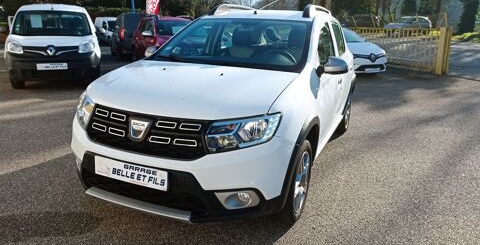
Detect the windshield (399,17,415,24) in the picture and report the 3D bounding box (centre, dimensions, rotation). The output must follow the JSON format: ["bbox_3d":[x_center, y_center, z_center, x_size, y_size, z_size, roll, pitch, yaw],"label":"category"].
[{"bbox_3d":[12.019,-7.341,28.000,0.850,0.160,1.380,-33,25,-12],"label":"windshield"}]

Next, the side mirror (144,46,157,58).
[{"bbox_3d":[-0.881,-0.692,3.755,0.230,0.155,0.170,8,16,22],"label":"side mirror"}]

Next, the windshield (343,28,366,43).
[{"bbox_3d":[3.018,-2.604,11.458,1.360,0.160,0.880,-3,43,-21],"label":"windshield"}]

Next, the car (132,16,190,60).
[{"bbox_3d":[-1.950,-2.340,11.550,1.790,1.620,4.180,-7,16,-25],"label":"car"}]

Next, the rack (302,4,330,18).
[{"bbox_3d":[0.840,-1.165,4.105,0.070,0.125,1.400,8,16,22],"label":"rack"}]

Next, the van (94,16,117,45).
[{"bbox_3d":[-7.500,-5.450,23.600,1.800,1.800,4.200,-9,17,-31],"label":"van"}]

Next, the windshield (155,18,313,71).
[{"bbox_3d":[-0.046,-0.726,3.441,1.400,0.160,0.920,8,42,22],"label":"windshield"}]

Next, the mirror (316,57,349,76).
[{"bbox_3d":[0.739,-0.457,3.109,0.230,0.155,0.170,8,16,22],"label":"mirror"}]

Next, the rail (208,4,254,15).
[{"bbox_3d":[-0.069,-1.303,4.550,0.060,0.130,1.300,8,16,22],"label":"rail"}]

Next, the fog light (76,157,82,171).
[{"bbox_3d":[-1.127,0.293,2.756,0.220,0.130,0.130,11,18,34],"label":"fog light"}]

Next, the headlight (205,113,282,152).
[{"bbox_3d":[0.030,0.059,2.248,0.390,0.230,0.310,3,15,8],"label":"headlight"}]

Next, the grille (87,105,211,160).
[{"bbox_3d":[-0.591,0.054,2.357,0.930,0.265,0.190,8,16,22],"label":"grille"}]

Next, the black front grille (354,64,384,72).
[{"bbox_3d":[3.617,-1.508,10.750,1.040,0.190,0.140,-5,16,-21],"label":"black front grille"}]

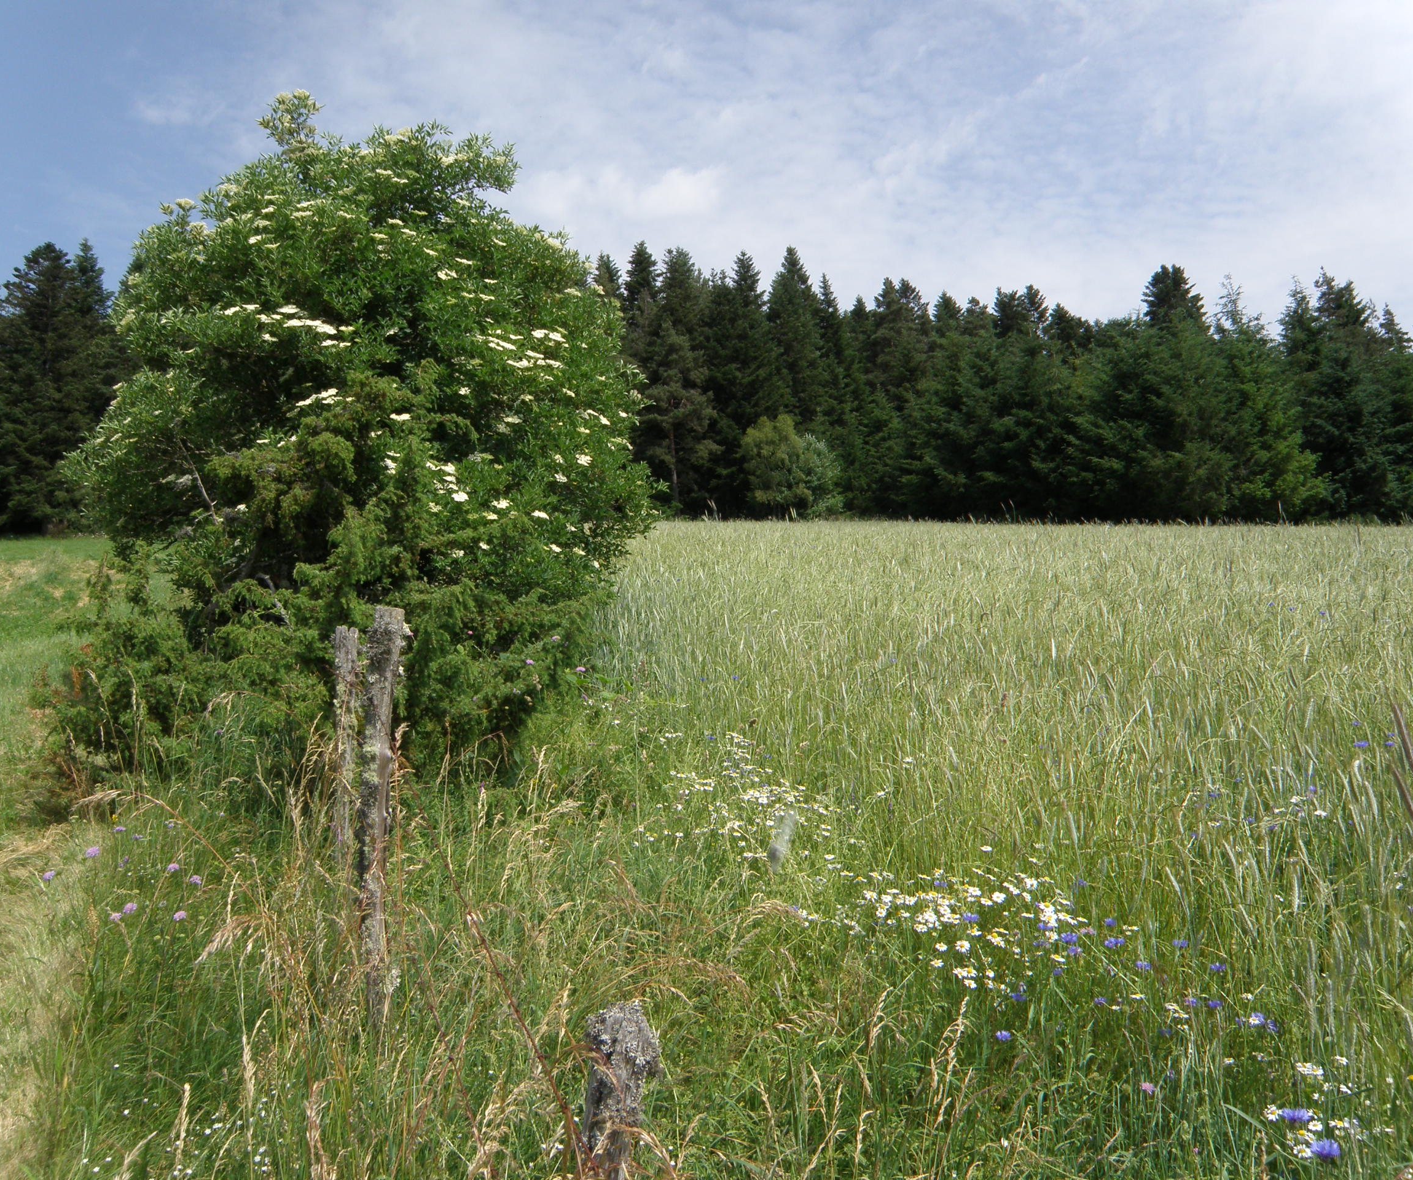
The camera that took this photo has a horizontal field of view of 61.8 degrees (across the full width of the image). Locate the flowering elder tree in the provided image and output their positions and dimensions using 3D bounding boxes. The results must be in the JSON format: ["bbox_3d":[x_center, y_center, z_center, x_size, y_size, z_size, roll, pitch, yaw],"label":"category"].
[{"bbox_3d":[-2.520,-1.170,8.600,4.200,4.800,4.000,0,3,0],"label":"flowering elder tree"}]

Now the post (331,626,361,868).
[{"bbox_3d":[-1.455,0.690,4.750,0.095,1.120,0.095,0,3,-17],"label":"post"}]

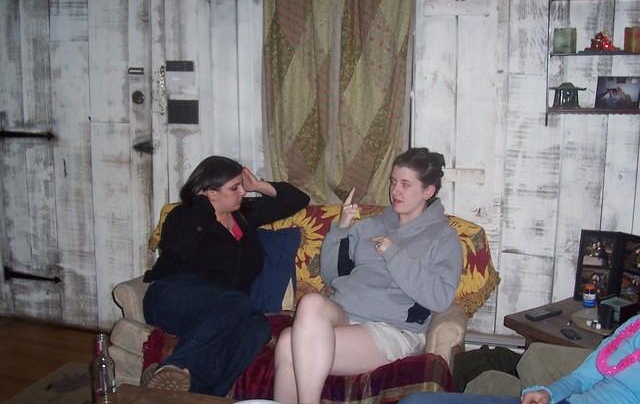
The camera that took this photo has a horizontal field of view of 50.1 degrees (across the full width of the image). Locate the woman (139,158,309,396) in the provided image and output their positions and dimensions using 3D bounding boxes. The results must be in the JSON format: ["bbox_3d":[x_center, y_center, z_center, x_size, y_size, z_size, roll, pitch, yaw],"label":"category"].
[{"bbox_3d":[-0.410,0.361,2.991,0.700,1.080,0.680,-7,12,-36],"label":"woman"}]

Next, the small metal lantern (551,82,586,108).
[{"bbox_3d":[1.213,-0.517,3.340,0.170,0.125,0.160,2,10,11],"label":"small metal lantern"}]

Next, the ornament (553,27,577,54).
[{"bbox_3d":[1.191,-0.784,3.330,0.090,0.125,0.088,8,13,41],"label":"ornament"}]

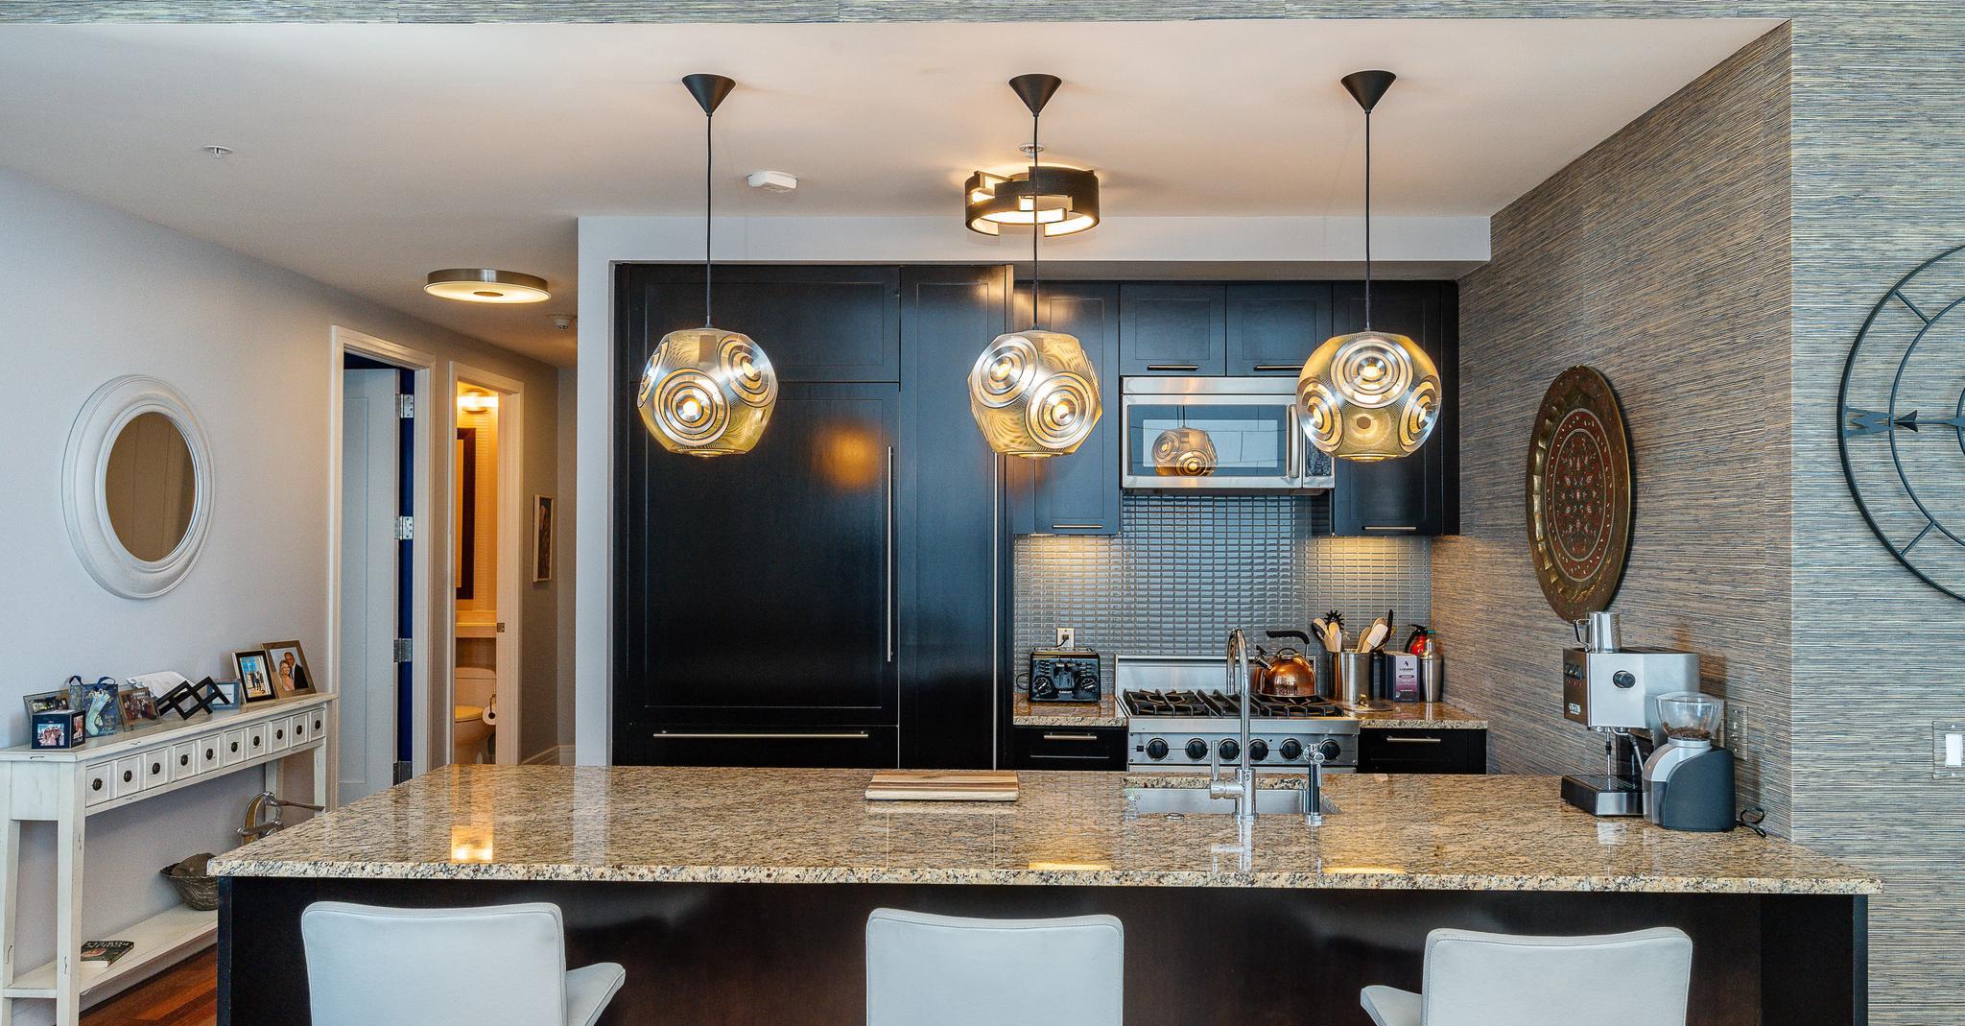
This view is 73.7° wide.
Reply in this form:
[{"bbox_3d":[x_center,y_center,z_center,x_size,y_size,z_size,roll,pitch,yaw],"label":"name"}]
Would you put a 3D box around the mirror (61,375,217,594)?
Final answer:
[{"bbox_3d":[-2.855,-0.087,4.487,0.050,0.754,0.760,0,-1,1],"label":"mirror"}]

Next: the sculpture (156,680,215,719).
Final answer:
[{"bbox_3d":[-2.732,0.646,4.539,0.085,0.125,0.280,0,-1,21],"label":"sculpture"}]

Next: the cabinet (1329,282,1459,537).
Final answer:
[{"bbox_3d":[1.495,-0.376,4.882,0.454,0.922,0.345,0,-1,1],"label":"cabinet"}]

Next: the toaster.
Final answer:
[{"bbox_3d":[0.309,0.614,4.945,0.267,0.187,0.220,0,-1,1],"label":"toaster"}]

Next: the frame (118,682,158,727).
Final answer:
[{"bbox_3d":[-2.787,0.635,4.346,0.060,0.140,0.155,-8,-2,5],"label":"frame"}]

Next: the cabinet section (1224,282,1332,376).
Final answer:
[{"bbox_3d":[1.069,-0.657,4.860,0.380,0.339,0.323,0,-1,1],"label":"cabinet section"}]

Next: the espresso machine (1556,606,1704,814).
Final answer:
[{"bbox_3d":[1.496,0.477,3.038,0.250,0.415,0.205,0,-1,1],"label":"espresso machine"}]

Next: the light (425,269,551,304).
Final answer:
[{"bbox_3d":[-2.130,-0.972,5.635,0.500,0.050,0.500,0,-1,1],"label":"light"}]

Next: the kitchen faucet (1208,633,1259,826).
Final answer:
[{"bbox_3d":[0.556,0.469,2.956,0.105,0.412,0.250,0,-1,1],"label":"kitchen faucet"}]

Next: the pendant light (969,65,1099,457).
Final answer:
[{"bbox_3d":[0.127,-0.577,3.075,0.312,0.890,0.315,0,-1,1],"label":"pendant light"}]

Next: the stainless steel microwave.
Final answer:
[{"bbox_3d":[0.889,-0.287,4.877,0.757,0.401,0.380,0,-1,1],"label":"stainless steel microwave"}]

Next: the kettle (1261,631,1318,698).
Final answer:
[{"bbox_3d":[1.125,0.556,4.827,0.215,0.242,0.200,0,-1,-15],"label":"kettle"}]

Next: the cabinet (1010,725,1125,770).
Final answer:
[{"bbox_3d":[0.304,1.155,4.748,0.385,0.850,0.620,0,-1,1],"label":"cabinet"}]

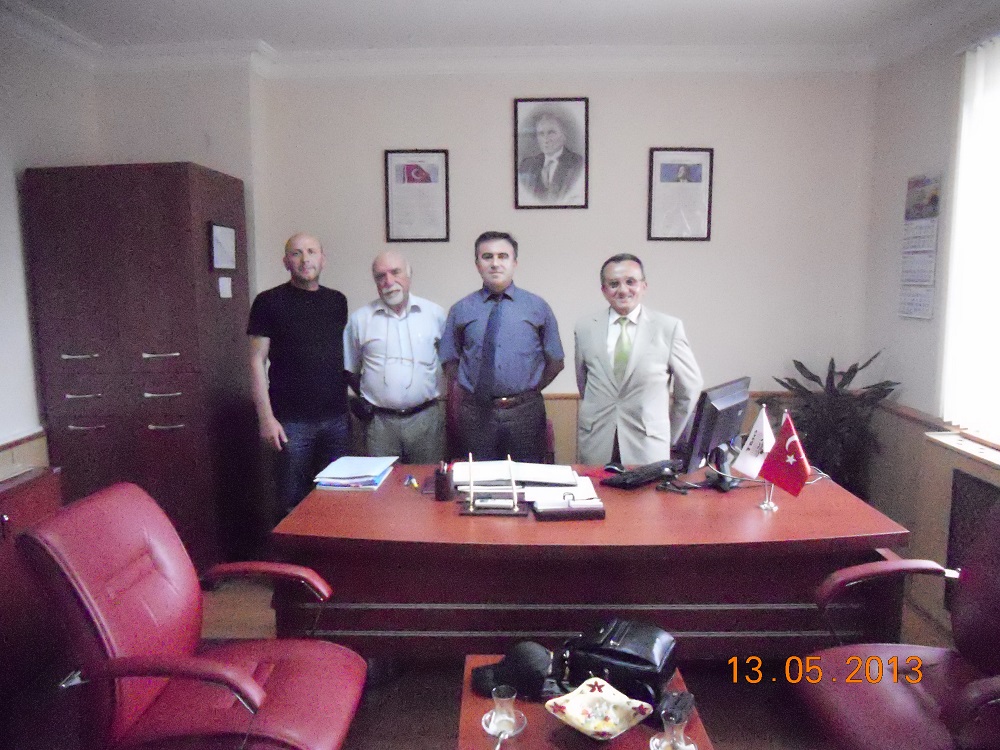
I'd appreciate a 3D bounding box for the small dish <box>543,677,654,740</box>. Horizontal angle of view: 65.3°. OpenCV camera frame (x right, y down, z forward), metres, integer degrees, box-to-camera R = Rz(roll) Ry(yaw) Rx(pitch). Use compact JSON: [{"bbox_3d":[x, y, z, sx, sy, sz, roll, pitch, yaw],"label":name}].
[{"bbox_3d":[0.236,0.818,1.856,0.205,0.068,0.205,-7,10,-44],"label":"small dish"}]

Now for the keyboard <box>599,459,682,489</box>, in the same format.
[{"bbox_3d":[0.569,0.400,3.137,0.155,0.030,0.440,7,11,39],"label":"keyboard"}]

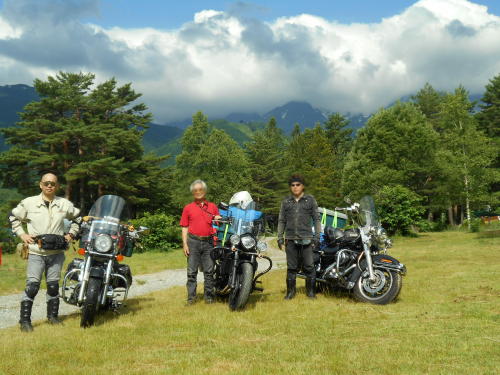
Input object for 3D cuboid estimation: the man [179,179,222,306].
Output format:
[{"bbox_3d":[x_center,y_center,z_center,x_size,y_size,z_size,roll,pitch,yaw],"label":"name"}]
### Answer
[{"bbox_3d":[-0.678,0.762,8.600,0.570,1.700,0.380,0,0,-6],"label":"man"}]

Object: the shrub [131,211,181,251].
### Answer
[{"bbox_3d":[-2.422,1.154,16.000,1.350,1.060,1.200,0,0,0],"label":"shrub"}]

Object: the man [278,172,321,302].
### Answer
[{"bbox_3d":[0.687,0.708,8.800,0.620,1.760,0.360,0,0,3],"label":"man"}]

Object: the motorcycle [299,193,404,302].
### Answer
[{"bbox_3d":[1.370,0.880,9.400,0.950,1.500,2.350,0,0,-32],"label":"motorcycle"}]

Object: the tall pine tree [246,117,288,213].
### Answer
[{"bbox_3d":[0.873,-0.749,31.000,2.200,5.600,2.200,0,0,0],"label":"tall pine tree"}]

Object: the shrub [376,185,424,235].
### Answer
[{"bbox_3d":[5.349,0.815,22.000,1.800,1.800,1.700,0,0,0],"label":"shrub"}]

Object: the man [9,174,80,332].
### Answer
[{"bbox_3d":[-2.343,0.735,7.080,0.820,1.780,0.450,0,0,-9],"label":"man"}]

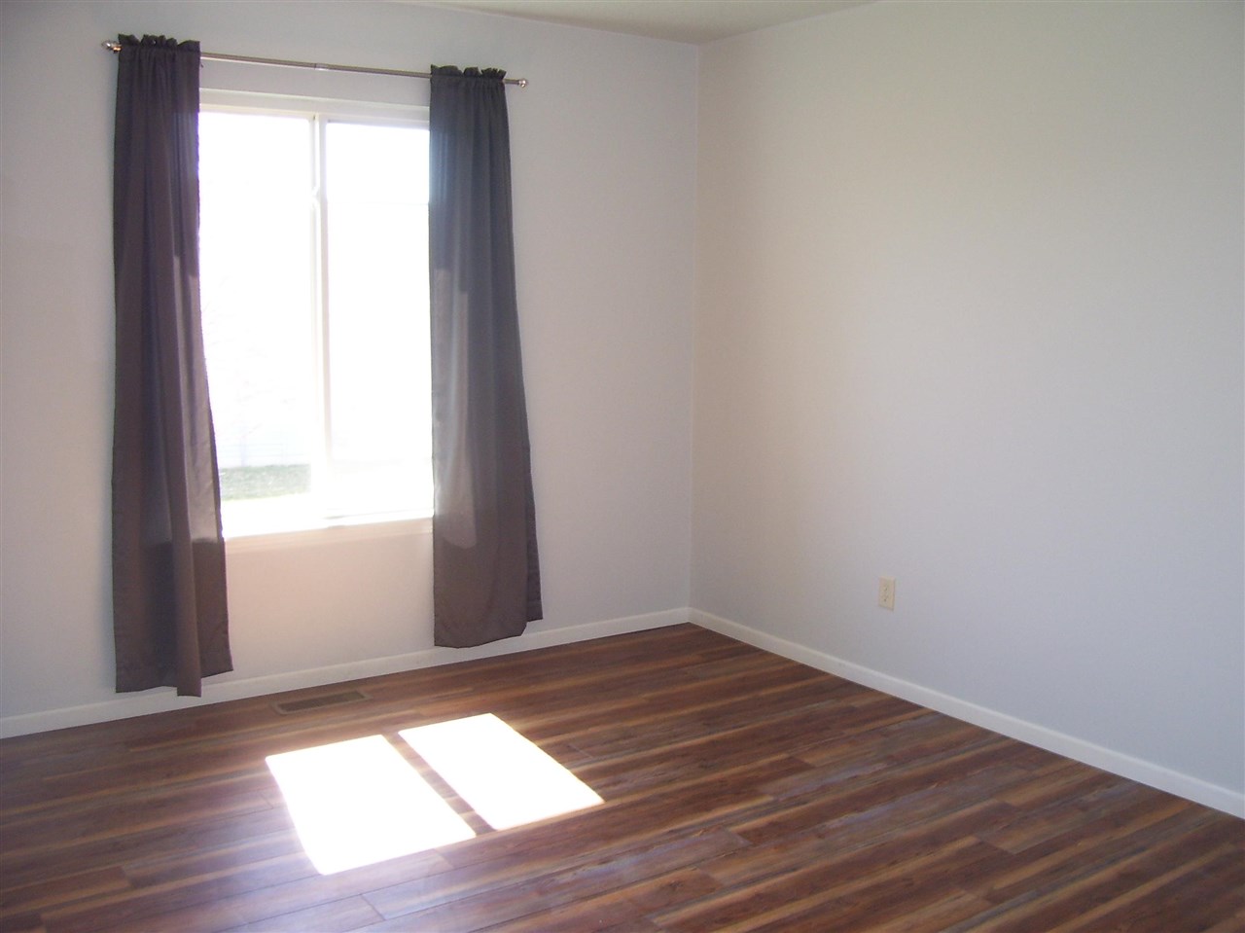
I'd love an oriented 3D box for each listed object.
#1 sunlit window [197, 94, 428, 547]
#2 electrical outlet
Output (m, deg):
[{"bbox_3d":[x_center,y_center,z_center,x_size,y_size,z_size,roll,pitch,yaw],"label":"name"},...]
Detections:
[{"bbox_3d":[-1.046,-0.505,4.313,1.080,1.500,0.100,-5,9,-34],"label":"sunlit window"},{"bbox_3d":[0.936,0.452,4.344,0.012,0.116,0.072,-5,9,-34],"label":"electrical outlet"}]

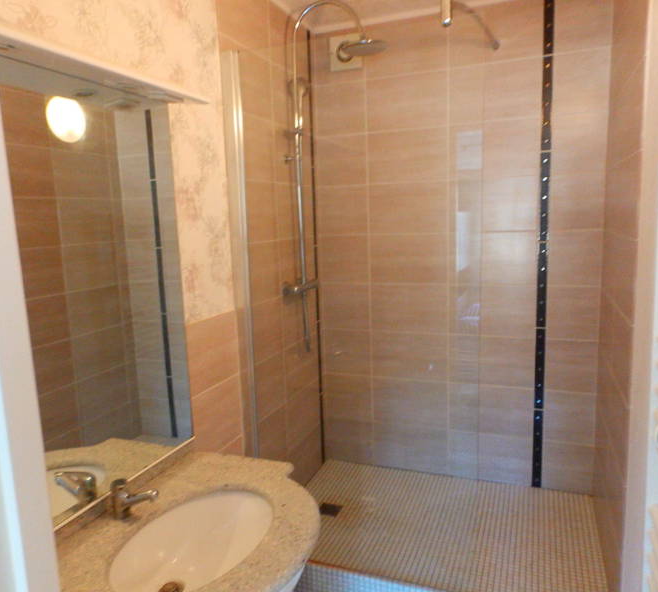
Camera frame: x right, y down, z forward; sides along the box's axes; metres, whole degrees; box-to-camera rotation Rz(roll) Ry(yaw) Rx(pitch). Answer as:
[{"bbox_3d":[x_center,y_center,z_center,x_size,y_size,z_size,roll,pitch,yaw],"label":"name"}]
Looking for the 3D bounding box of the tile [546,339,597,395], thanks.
[{"bbox_3d":[1.125,0.328,2.337,0.218,0.250,0.010,1,9,20],"label":"tile"}]

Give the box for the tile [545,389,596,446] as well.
[{"bbox_3d":[1.133,0.577,2.373,0.218,0.250,0.010,1,9,20],"label":"tile"}]

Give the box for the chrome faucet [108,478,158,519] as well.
[{"bbox_3d":[-0.483,0.512,1.257,0.140,0.095,0.046,1,9,20],"label":"chrome faucet"}]

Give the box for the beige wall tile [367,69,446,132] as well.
[{"bbox_3d":[0.374,-0.933,2.421,0.396,0.251,0.010,1,9,20],"label":"beige wall tile"}]

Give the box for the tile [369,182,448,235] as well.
[{"bbox_3d":[0.393,-0.434,2.492,0.398,0.250,0.010,1,9,20],"label":"tile"}]

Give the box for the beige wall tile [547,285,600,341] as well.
[{"bbox_3d":[1.117,0.079,2.301,0.218,0.250,0.010,1,9,20],"label":"beige wall tile"}]

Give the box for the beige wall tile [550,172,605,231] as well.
[{"bbox_3d":[1.100,-0.420,2.231,0.220,0.251,0.010,1,9,20],"label":"beige wall tile"}]

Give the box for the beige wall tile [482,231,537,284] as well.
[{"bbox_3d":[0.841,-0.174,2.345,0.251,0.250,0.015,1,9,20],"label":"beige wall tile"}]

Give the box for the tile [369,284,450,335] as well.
[{"bbox_3d":[0.410,0.066,2.568,0.396,0.251,0.010,1,9,20],"label":"tile"}]

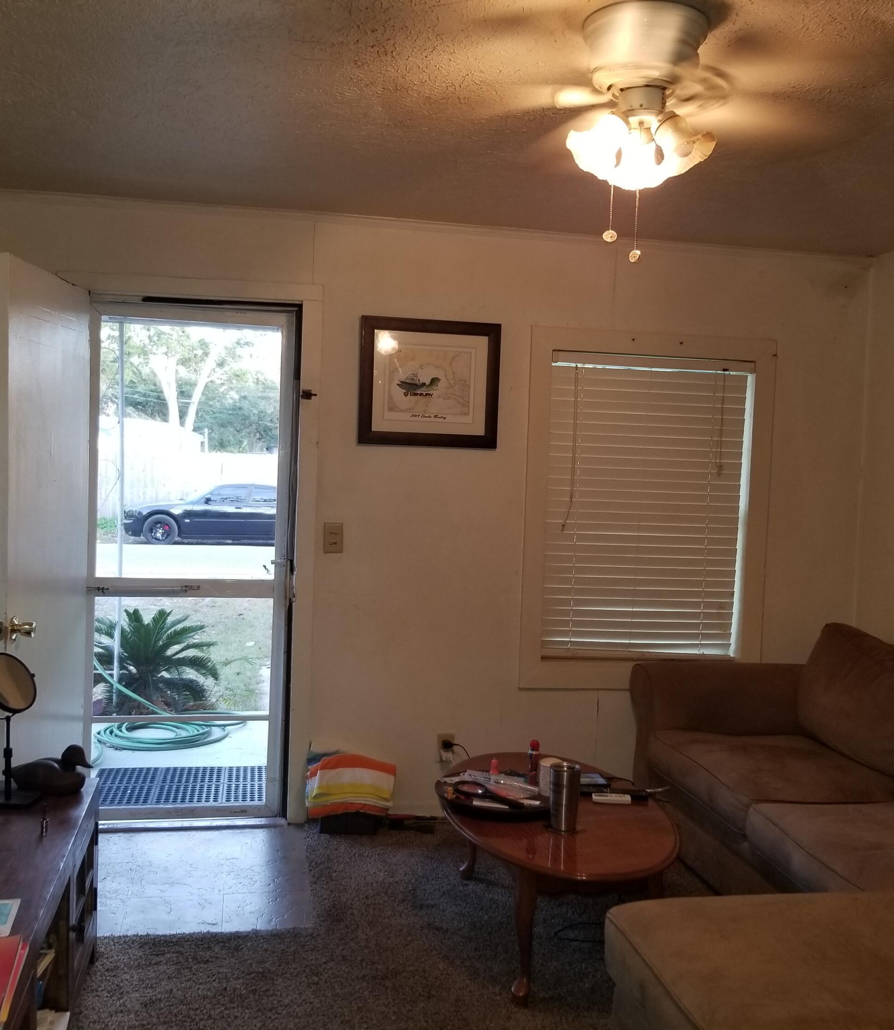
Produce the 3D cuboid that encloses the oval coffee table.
[{"bbox_3d":[0.308,1.071,3.102,0.655,0.410,1.120,1,3,-8],"label":"oval coffee table"}]

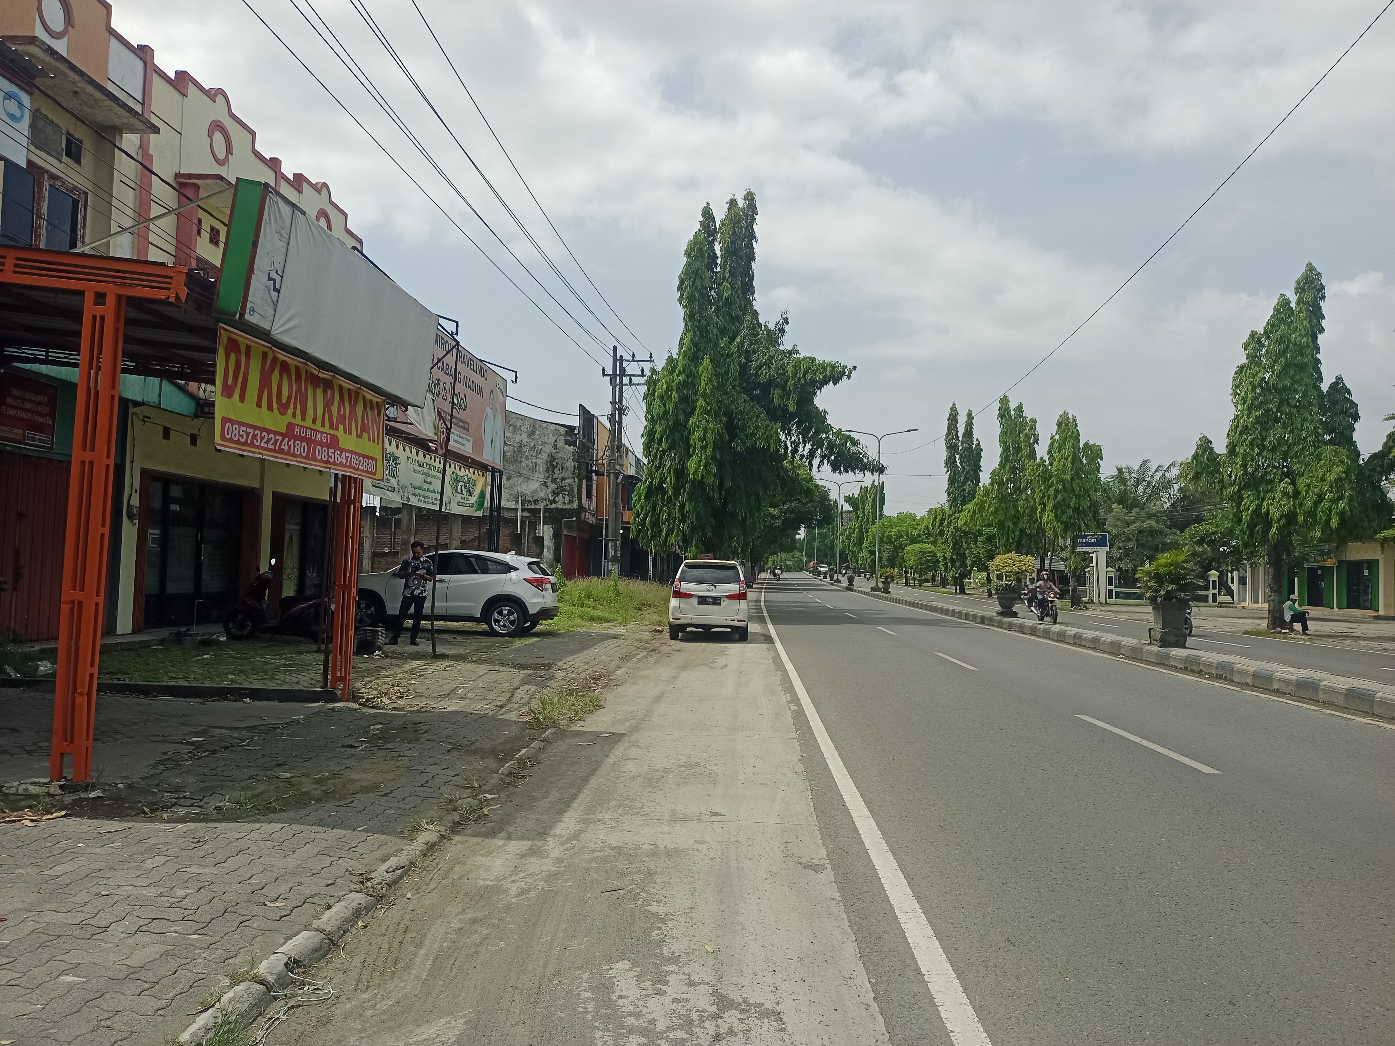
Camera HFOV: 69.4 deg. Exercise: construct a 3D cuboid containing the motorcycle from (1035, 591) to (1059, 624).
[{"bbox_3d":[10.225,2.465,29.400,0.750,1.070,1.950,1,-2,3],"label":"motorcycle"}]

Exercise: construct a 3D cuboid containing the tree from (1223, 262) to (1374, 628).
[{"bbox_3d":[19.074,-2.441,32.000,4.400,11.700,4.300,1,-2,3],"label":"tree"}]

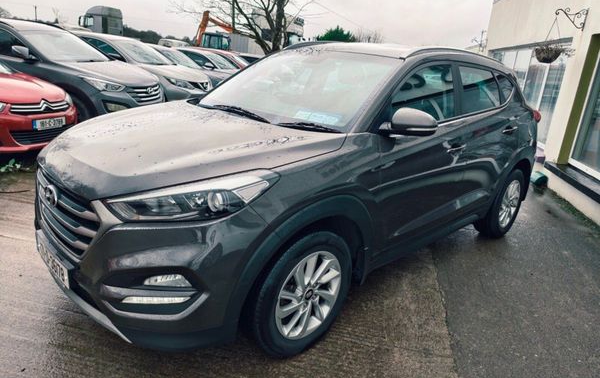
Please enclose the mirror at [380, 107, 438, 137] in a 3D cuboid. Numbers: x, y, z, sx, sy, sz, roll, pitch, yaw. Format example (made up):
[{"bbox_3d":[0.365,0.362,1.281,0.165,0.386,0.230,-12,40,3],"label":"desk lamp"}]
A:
[{"bbox_3d":[0.575,-0.353,2.101,0.190,0.165,0.230,-11,22,-43],"label":"mirror"}]

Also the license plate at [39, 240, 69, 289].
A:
[{"bbox_3d":[-1.211,0.333,1.949,0.020,0.111,0.520,-11,22,-43],"label":"license plate"}]

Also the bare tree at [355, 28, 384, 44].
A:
[{"bbox_3d":[4.898,-9.643,29.592,3.000,4.240,3.000,4,16,0],"label":"bare tree"}]

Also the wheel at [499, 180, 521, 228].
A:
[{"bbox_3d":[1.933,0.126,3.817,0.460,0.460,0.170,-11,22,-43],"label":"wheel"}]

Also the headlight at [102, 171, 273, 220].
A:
[{"bbox_3d":[-0.413,0.031,1.610,0.610,0.220,0.390,-11,22,-43],"label":"headlight"}]

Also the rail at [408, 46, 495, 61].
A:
[{"bbox_3d":[1.227,-0.976,3.039,1.620,0.125,0.080,-11,22,-43],"label":"rail"}]

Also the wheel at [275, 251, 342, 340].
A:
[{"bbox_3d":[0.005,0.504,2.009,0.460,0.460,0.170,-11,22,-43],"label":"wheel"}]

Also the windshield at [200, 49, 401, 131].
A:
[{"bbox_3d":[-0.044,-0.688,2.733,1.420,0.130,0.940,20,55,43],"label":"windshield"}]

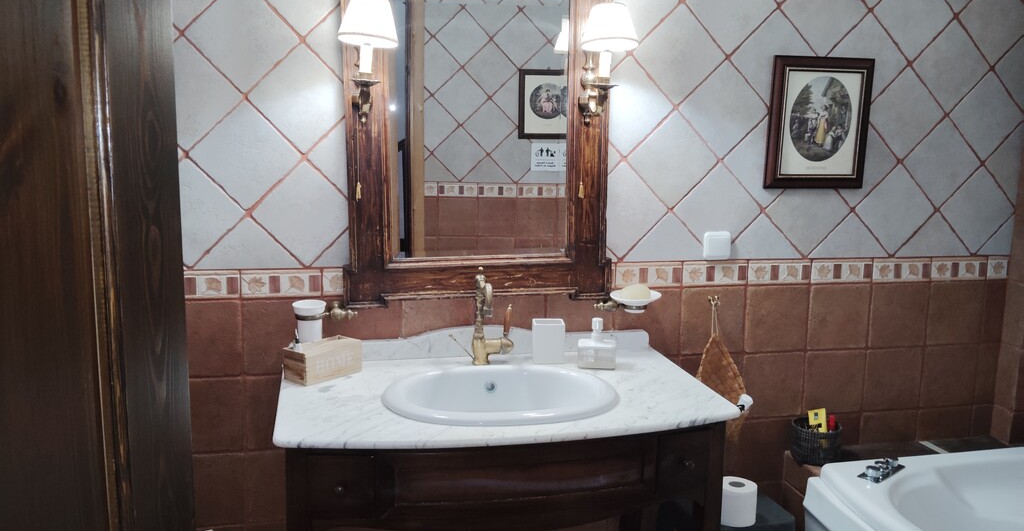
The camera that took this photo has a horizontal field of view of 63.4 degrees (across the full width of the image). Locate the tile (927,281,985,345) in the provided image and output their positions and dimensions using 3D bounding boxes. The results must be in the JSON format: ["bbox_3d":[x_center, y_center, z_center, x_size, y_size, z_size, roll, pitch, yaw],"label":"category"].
[{"bbox_3d":[1.376,0.146,2.584,0.198,0.198,0.011,-1,8,-12],"label":"tile"}]

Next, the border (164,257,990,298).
[{"bbox_3d":[0.337,0.027,2.311,2.460,0.074,0.014,-1,8,-12],"label":"border"}]

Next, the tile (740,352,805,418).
[{"bbox_3d":[0.781,0.356,2.482,0.198,0.198,0.011,-1,8,-12],"label":"tile"}]

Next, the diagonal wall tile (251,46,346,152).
[{"bbox_3d":[-0.518,-0.417,2.077,0.198,0.198,0.011,45,-3,-15],"label":"diagonal wall tile"}]

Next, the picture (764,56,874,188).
[{"bbox_3d":[0.867,-0.401,2.346,0.314,0.366,0.024,-1,8,-12],"label":"picture"}]

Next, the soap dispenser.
[{"bbox_3d":[0.224,0.200,2.175,0.094,0.127,0.080,1,9,1],"label":"soap dispenser"}]

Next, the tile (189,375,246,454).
[{"bbox_3d":[-0.810,0.389,2.176,0.200,0.200,0.012,-1,9,-12],"label":"tile"}]

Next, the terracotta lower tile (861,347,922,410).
[{"bbox_3d":[1.194,0.357,2.609,0.200,0.200,0.012,-1,9,-12],"label":"terracotta lower tile"}]

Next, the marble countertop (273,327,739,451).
[{"bbox_3d":[-0.035,0.259,1.940,1.000,0.114,0.610,-1,8,-12],"label":"marble countertop"}]

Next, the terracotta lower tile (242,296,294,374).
[{"bbox_3d":[-0.606,0.181,2.187,0.200,0.200,0.012,-1,9,-12],"label":"terracotta lower tile"}]

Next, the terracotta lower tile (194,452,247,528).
[{"bbox_3d":[-0.790,0.579,2.141,0.195,0.202,0.014,-1,8,-12],"label":"terracotta lower tile"}]

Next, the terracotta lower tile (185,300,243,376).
[{"bbox_3d":[-0.785,0.184,2.085,0.195,0.200,0.014,-1,8,-12],"label":"terracotta lower tile"}]

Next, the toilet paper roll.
[{"bbox_3d":[0.618,0.648,2.282,0.110,0.094,0.110,1,9,0],"label":"toilet paper roll"}]

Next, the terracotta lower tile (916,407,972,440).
[{"bbox_3d":[1.379,0.505,2.651,0.200,0.105,0.010,-1,9,-12],"label":"terracotta lower tile"}]

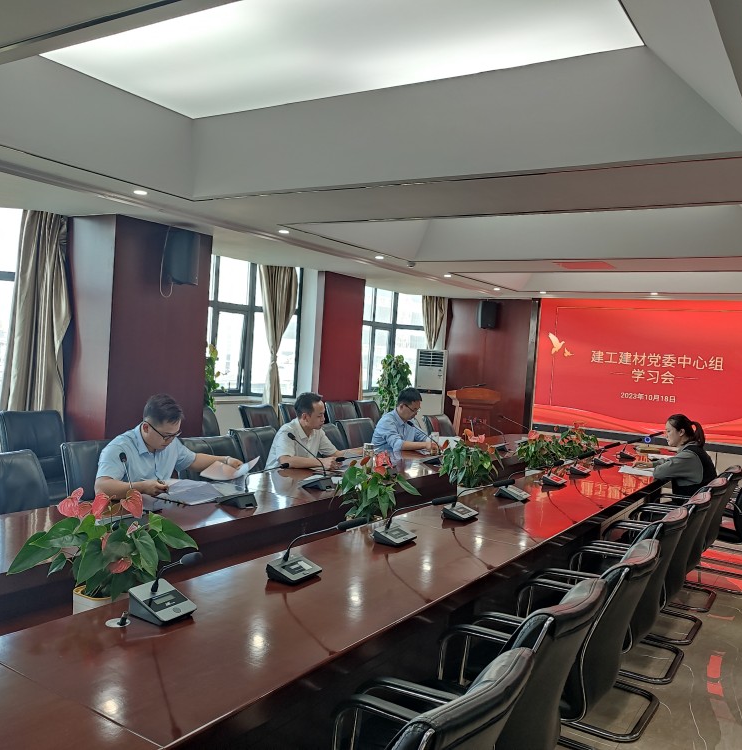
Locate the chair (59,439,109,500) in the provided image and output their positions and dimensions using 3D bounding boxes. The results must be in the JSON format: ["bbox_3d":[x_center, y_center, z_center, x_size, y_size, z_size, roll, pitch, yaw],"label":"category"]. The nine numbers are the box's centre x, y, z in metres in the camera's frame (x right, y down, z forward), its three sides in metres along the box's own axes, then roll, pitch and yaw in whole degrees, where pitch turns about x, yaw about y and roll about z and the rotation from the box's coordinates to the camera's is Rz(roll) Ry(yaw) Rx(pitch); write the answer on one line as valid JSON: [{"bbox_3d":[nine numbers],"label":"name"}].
[{"bbox_3d":[-1.510,0.893,4.367,0.580,0.930,0.550,5,2,33],"label":"chair"}]

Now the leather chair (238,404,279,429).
[{"bbox_3d":[-1.071,0.831,7.566,0.610,0.985,0.570,5,2,33],"label":"leather chair"}]

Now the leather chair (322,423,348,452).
[{"bbox_3d":[-0.286,0.907,5.978,0.620,0.950,0.550,5,2,33],"label":"leather chair"}]

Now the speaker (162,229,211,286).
[{"bbox_3d":[-1.570,-0.977,6.030,0.260,0.430,0.280,4,2,0],"label":"speaker"}]

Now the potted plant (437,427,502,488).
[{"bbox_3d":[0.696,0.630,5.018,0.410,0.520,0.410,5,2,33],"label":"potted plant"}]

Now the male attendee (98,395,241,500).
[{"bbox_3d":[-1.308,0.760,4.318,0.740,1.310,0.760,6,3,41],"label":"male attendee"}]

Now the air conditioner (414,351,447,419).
[{"bbox_3d":[0.922,0.455,11.531,0.500,1.730,0.330,4,2,-5],"label":"air conditioner"}]

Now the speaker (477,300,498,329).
[{"bbox_3d":[1.786,-0.920,11.071,0.260,0.420,0.240,4,2,-9],"label":"speaker"}]

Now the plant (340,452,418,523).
[{"bbox_3d":[0.020,0.657,4.048,0.430,0.460,0.430,4,2,0],"label":"plant"}]

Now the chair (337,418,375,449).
[{"bbox_3d":[0.066,0.908,6.655,0.620,0.950,0.550,5,2,33],"label":"chair"}]

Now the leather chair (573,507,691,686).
[{"bbox_3d":[1.140,1.121,3.501,0.610,0.985,0.570,5,2,33],"label":"leather chair"}]

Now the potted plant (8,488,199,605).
[{"bbox_3d":[-0.981,0.634,2.658,0.520,0.450,0.540,5,2,33],"label":"potted plant"}]

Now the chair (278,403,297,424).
[{"bbox_3d":[-0.699,0.816,8.295,0.580,0.930,0.550,5,2,33],"label":"chair"}]

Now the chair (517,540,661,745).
[{"bbox_3d":[0.748,1.116,2.873,0.610,0.985,0.570,5,2,33],"label":"chair"}]

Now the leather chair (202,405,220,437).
[{"bbox_3d":[-1.575,0.791,6.868,0.620,0.950,0.550,5,2,33],"label":"leather chair"}]

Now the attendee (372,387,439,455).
[{"bbox_3d":[0.277,0.784,6.782,0.720,1.310,0.580,5,2,33],"label":"attendee"}]

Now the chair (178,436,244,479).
[{"bbox_3d":[-0.977,0.913,4.845,0.580,0.930,0.550,5,2,37],"label":"chair"}]

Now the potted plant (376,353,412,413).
[{"bbox_3d":[0.288,0.491,9.946,0.470,1.600,0.470,5,2,33],"label":"potted plant"}]

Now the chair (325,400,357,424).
[{"bbox_3d":[-0.188,0.828,8.941,0.580,0.930,0.550,5,2,33],"label":"chair"}]

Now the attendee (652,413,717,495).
[{"bbox_3d":[2.541,0.971,5.990,0.720,1.300,0.490,5,2,33],"label":"attendee"}]

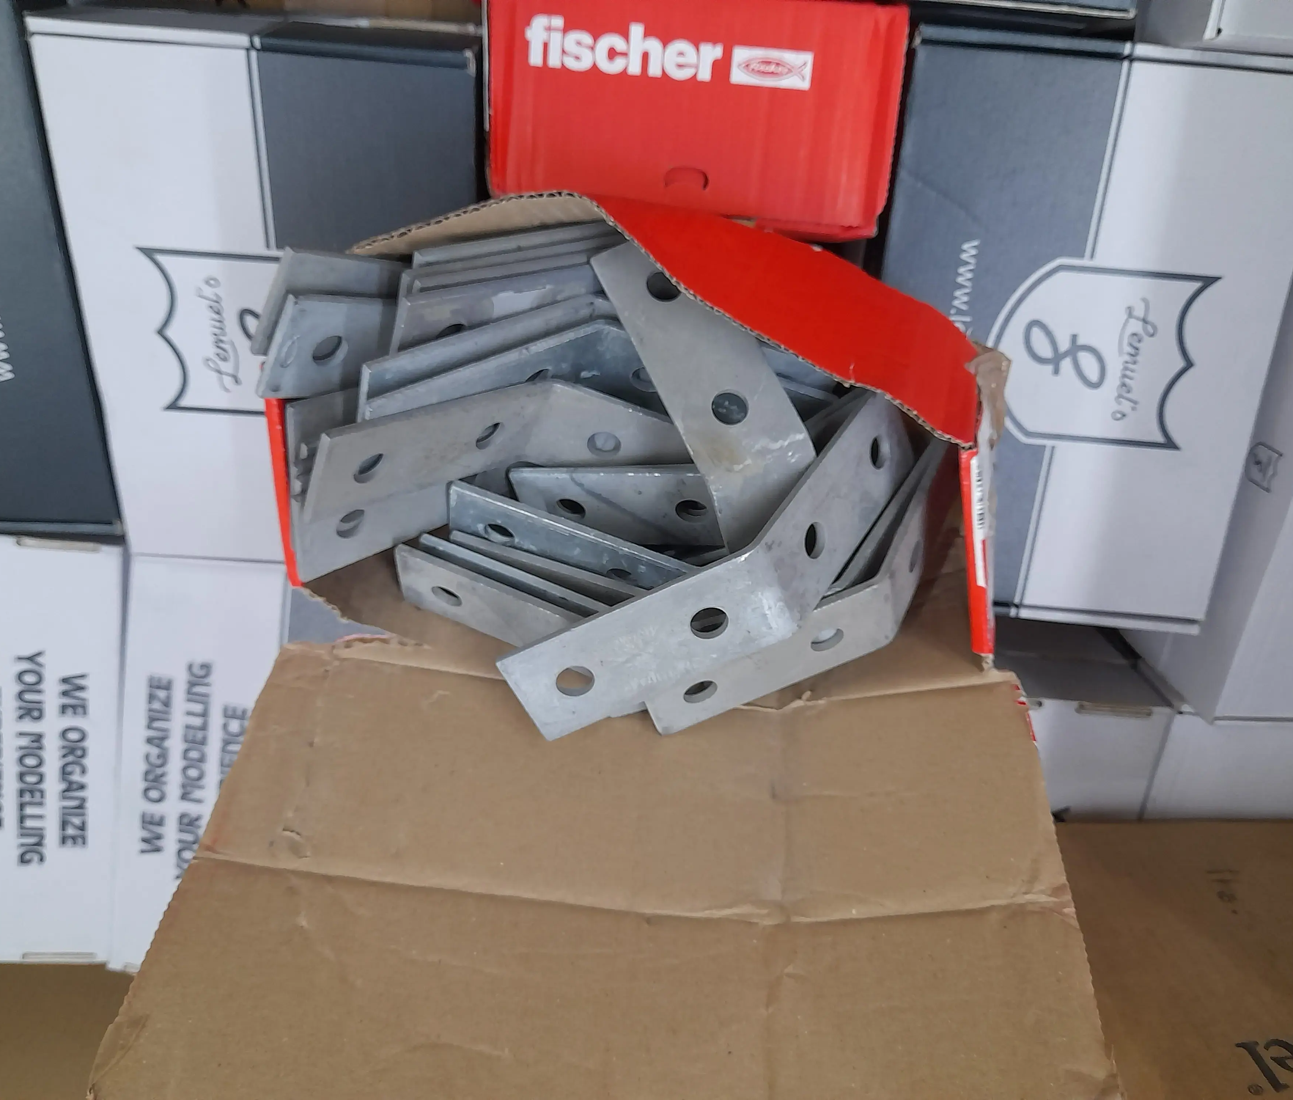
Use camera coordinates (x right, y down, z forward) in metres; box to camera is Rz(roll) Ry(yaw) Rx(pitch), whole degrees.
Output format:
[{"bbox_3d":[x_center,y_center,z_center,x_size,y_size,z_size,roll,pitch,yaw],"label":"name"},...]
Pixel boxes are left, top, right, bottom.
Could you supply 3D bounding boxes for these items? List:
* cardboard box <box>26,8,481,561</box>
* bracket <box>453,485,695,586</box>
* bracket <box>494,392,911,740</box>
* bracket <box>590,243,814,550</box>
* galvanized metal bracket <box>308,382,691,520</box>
[{"bbox_3d":[-0.204,-0.135,0.616,0.211,0.302,0.065,4,32,-5],"label":"cardboard box"},{"bbox_3d":[0.014,0.002,0.418,0.179,0.040,0.042,1,59,-11],"label":"bracket"},{"bbox_3d":[0.035,0.007,0.374,0.179,0.040,0.042,-36,32,-12],"label":"bracket"},{"bbox_3d":[0.036,-0.029,0.382,0.040,0.179,0.042,-25,13,-11],"label":"bracket"},{"bbox_3d":[-0.036,-0.037,0.403,0.179,0.040,0.042,1,50,-27],"label":"galvanized metal bracket"}]

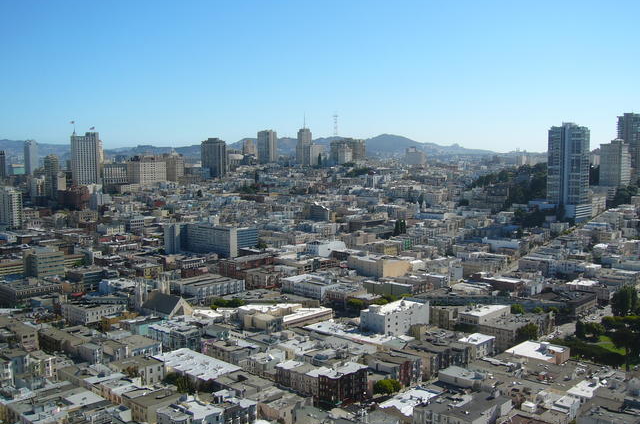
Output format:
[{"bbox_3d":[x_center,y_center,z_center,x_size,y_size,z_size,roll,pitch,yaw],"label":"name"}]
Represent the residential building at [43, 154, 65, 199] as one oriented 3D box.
[{"bbox_3d":[-406.680,-52.200,983.480,24.990,67.140,17.490,5,7,44],"label":"residential building"}]

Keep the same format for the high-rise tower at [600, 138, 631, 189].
[{"bbox_3d":[360.690,-58.620,792.010,24.540,58.000,30.240,5,7,44],"label":"high-rise tower"}]

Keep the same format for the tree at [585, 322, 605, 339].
[{"bbox_3d":[168.690,73.080,397.280,12.000,10.000,11.000,2,6,23],"label":"tree"}]

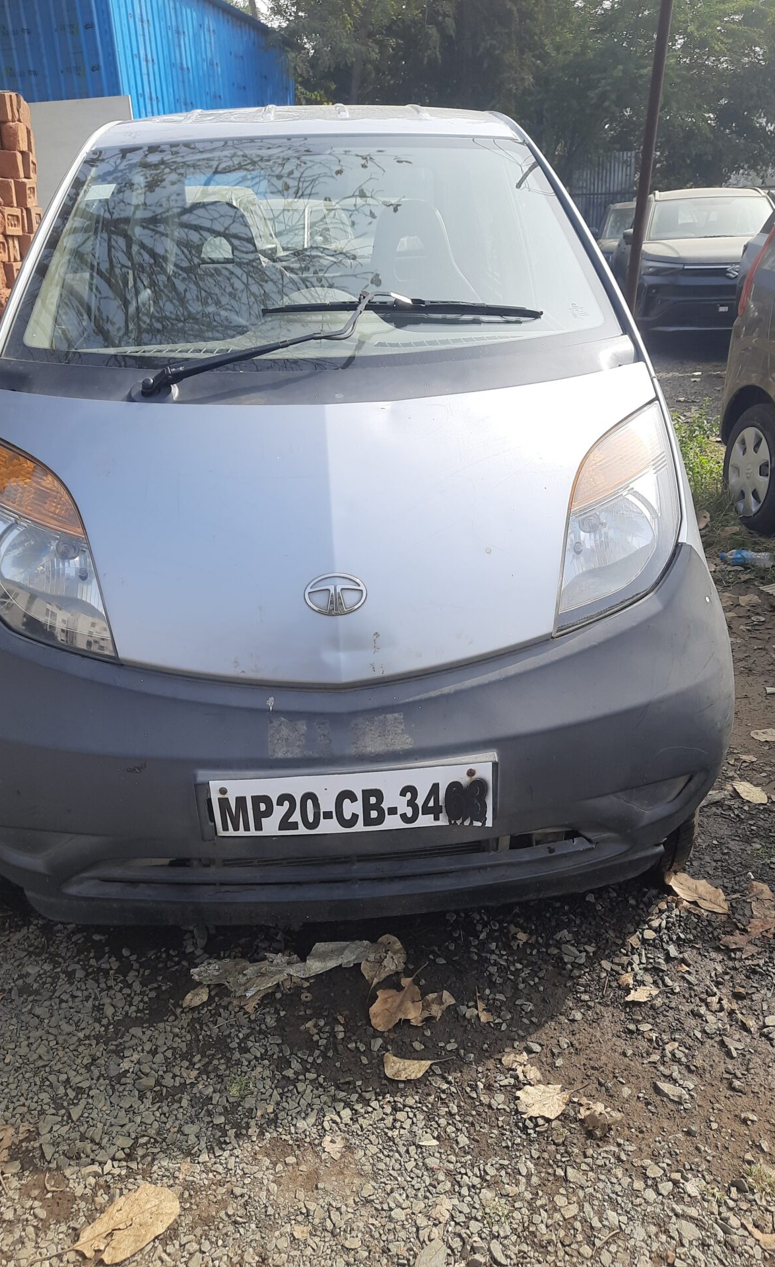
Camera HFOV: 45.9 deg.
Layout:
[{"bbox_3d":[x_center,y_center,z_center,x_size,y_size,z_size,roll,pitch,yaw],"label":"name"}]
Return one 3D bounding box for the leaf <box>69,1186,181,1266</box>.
[{"bbox_3d":[-0.373,0.843,1.310,0.148,0.020,0.089,-15,29,-28],"label":"leaf"}]

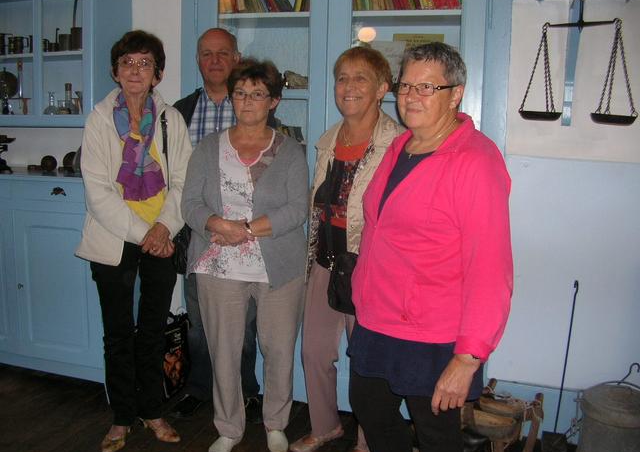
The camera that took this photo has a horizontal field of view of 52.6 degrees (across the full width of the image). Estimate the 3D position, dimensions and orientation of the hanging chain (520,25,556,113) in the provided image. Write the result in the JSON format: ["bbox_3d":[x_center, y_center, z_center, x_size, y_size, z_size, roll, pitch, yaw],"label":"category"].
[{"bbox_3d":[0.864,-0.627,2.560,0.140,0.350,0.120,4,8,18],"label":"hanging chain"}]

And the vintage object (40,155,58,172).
[{"bbox_3d":[-1.505,-0.348,3.600,0.095,0.098,0.060,5,9,21],"label":"vintage object"}]

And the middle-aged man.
[{"bbox_3d":[-0.447,0.007,2.925,0.480,1.730,0.320,1,8,-1],"label":"middle-aged man"}]

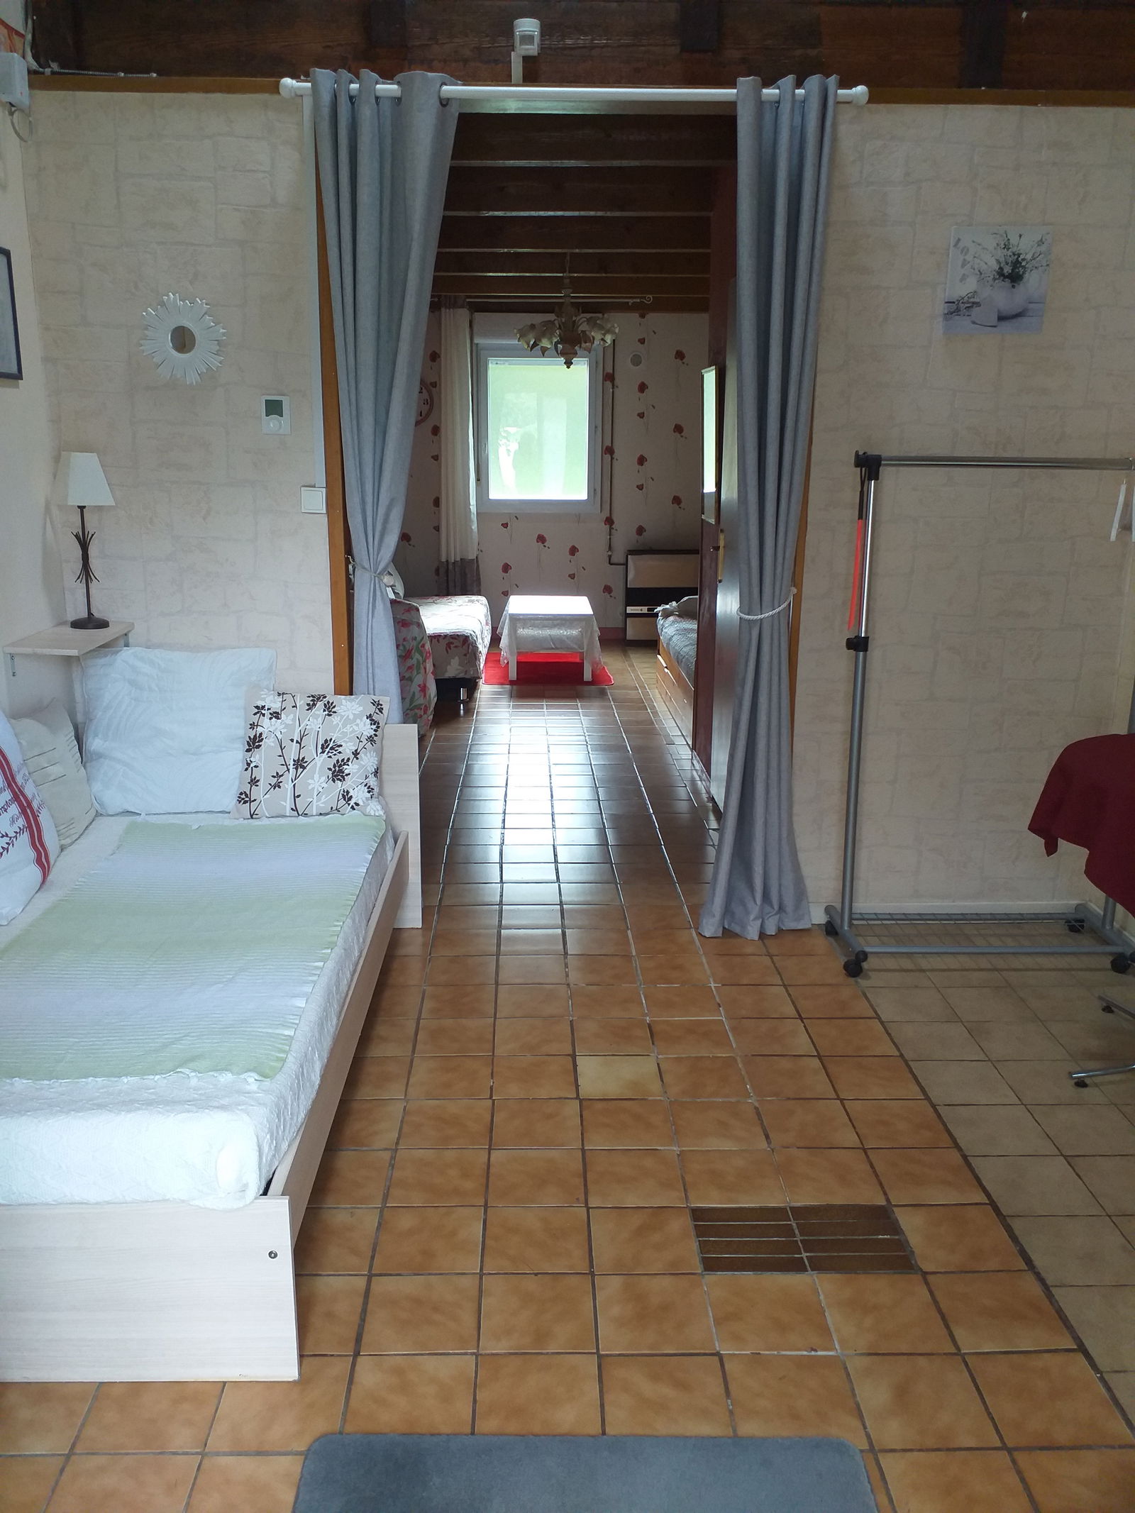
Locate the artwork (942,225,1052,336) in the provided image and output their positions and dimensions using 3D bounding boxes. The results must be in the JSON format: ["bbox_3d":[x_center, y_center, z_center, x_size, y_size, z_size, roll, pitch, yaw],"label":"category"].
[{"bbox_3d":[1.230,-1.362,3.248,0.286,0.290,0.020,0,15,-1],"label":"artwork"}]

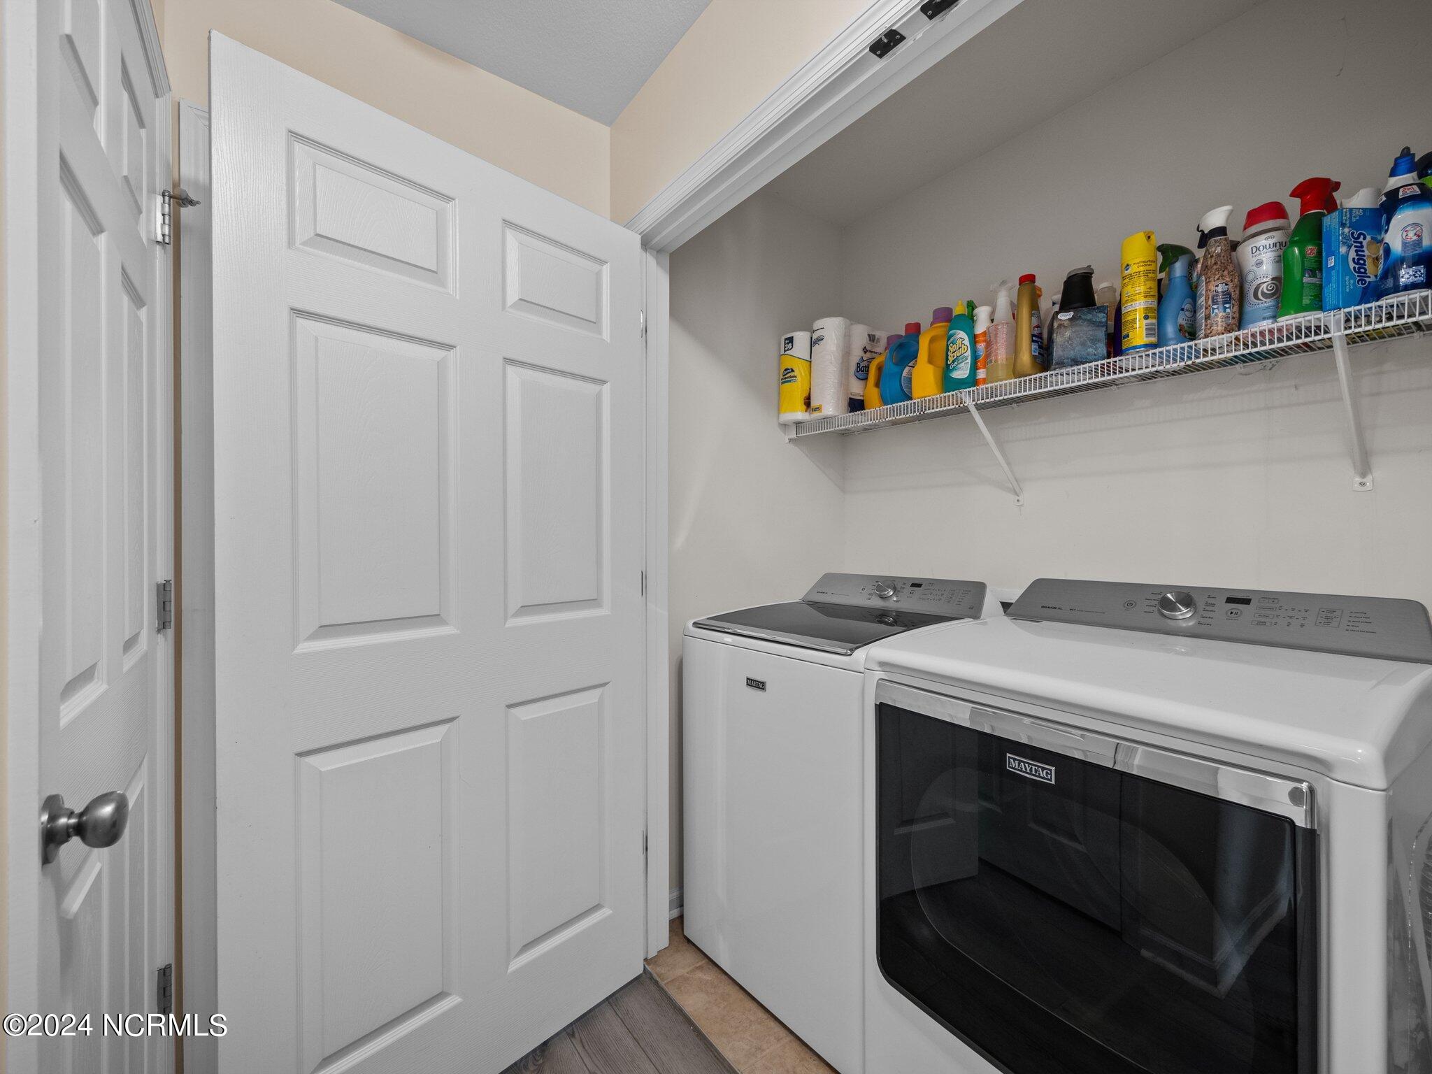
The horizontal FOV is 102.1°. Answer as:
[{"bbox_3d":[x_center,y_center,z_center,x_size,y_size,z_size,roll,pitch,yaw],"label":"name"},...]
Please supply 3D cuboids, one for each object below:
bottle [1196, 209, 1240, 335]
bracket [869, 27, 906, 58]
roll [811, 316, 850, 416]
[{"bbox_3d":[0.992,-0.517,1.143,0.070,0.258,0.062,0,0,18],"label":"bottle"},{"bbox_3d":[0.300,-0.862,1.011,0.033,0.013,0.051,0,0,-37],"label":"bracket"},{"bbox_3d":[0.399,-0.574,2.010,0.130,0.315,0.130,0,0,12],"label":"roll"}]

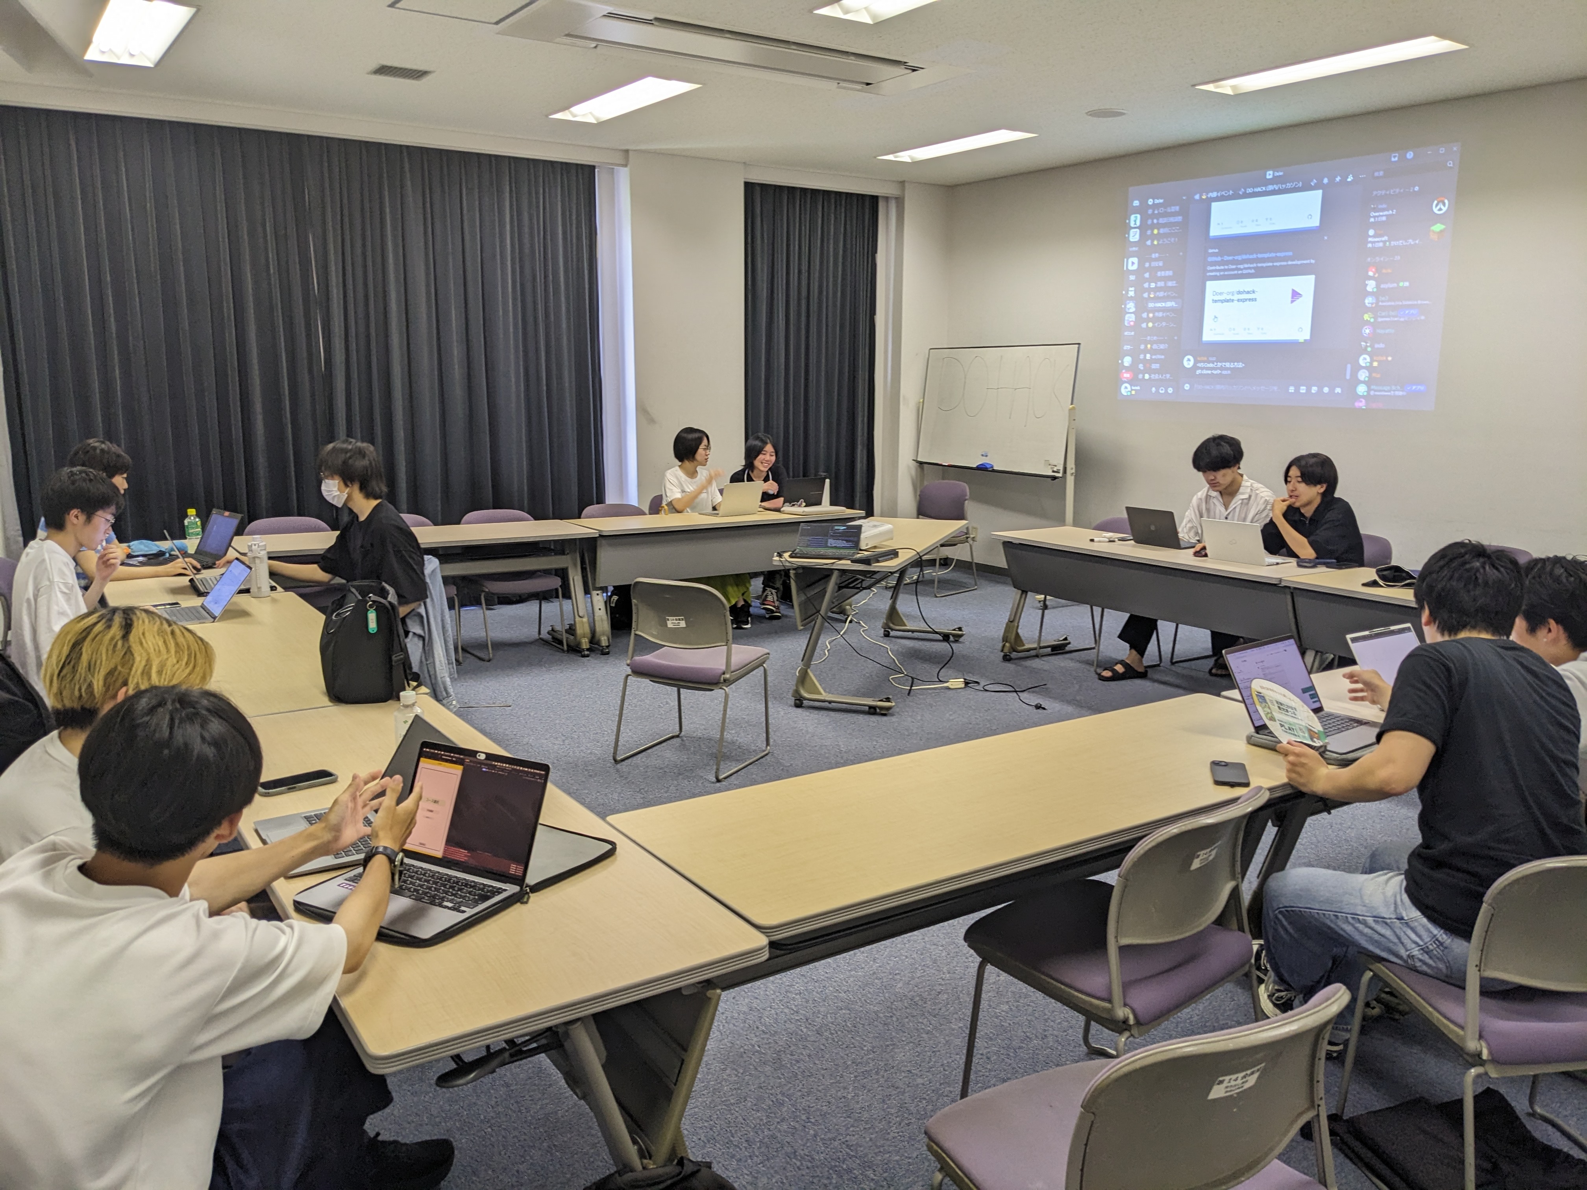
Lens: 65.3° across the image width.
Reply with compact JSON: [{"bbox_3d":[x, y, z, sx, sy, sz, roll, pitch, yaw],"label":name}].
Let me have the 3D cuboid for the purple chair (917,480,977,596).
[{"bbox_3d":[1.028,-0.433,9.052,0.510,0.780,0.510,-10,15,-44],"label":"purple chair"}]

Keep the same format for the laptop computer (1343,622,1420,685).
[{"bbox_3d":[1.710,0.220,3.307,0.306,0.199,0.326,-7,13,-33],"label":"laptop computer"}]

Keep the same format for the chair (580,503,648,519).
[{"bbox_3d":[-1.030,-0.159,7.549,0.510,0.780,0.520,-7,13,-33],"label":"chair"}]

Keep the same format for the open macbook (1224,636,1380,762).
[{"bbox_3d":[1.339,0.259,3.190,0.316,0.212,0.335,-8,14,-36],"label":"open macbook"}]

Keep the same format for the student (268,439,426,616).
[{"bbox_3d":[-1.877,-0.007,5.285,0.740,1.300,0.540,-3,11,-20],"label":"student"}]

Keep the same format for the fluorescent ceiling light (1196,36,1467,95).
[{"bbox_3d":[2.463,-2.468,5.746,0.310,0.070,1.220,-7,13,-33],"label":"fluorescent ceiling light"}]

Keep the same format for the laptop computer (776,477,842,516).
[{"bbox_3d":[-0.001,-0.652,7.890,0.311,0.206,0.309,-7,13,-34],"label":"laptop computer"}]

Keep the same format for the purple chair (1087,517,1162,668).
[{"bbox_3d":[1.710,-0.009,6.831,0.510,0.775,0.490,-4,12,-25],"label":"purple chair"}]

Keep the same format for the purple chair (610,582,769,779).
[{"bbox_3d":[-0.398,0.304,5.043,0.490,0.775,0.510,5,12,25],"label":"purple chair"}]

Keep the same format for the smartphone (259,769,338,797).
[{"bbox_3d":[-1.077,0.409,2.696,0.152,0.011,0.077,-8,13,-37],"label":"smartphone"}]

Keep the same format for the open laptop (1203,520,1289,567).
[{"bbox_3d":[2.124,-0.248,5.798,0.293,0.209,0.300,-8,13,-37],"label":"open laptop"}]

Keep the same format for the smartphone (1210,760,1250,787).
[{"bbox_3d":[0.987,0.404,2.801,0.074,0.011,0.140,3,11,15],"label":"smartphone"}]

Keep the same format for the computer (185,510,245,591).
[{"bbox_3d":[-2.713,-0.252,5.615,0.308,0.218,0.317,9,14,40],"label":"computer"}]

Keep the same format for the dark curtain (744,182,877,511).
[{"bbox_3d":[0.128,-1.610,9.423,1.270,2.860,0.150,-7,13,-33],"label":"dark curtain"}]

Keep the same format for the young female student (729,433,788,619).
[{"bbox_3d":[-0.213,-0.473,8.152,0.470,1.180,0.750,-5,12,-28],"label":"young female student"}]

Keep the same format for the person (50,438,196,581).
[{"bbox_3d":[-3.010,-0.028,5.419,0.710,1.270,0.490,-8,14,-39],"label":"person"}]

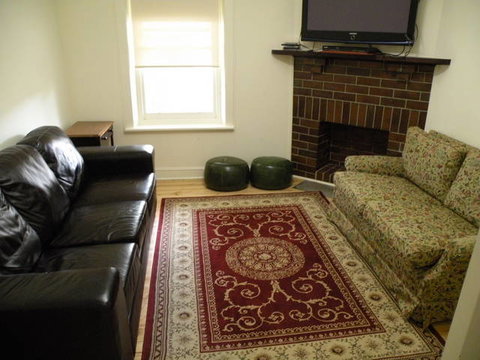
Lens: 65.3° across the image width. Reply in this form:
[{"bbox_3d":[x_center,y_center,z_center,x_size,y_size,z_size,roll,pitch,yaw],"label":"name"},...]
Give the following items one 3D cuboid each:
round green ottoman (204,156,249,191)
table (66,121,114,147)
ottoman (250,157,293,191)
[{"bbox_3d":[-0.146,-0.084,4.104,0.483,0.278,0.483,-2,22,-6],"label":"round green ottoman"},{"bbox_3d":[-1.499,-0.185,3.792,0.390,0.680,0.590,-1,22,-4],"label":"table"},{"bbox_3d":[0.349,-0.096,4.152,0.465,0.270,0.465,-2,22,-6],"label":"ottoman"}]

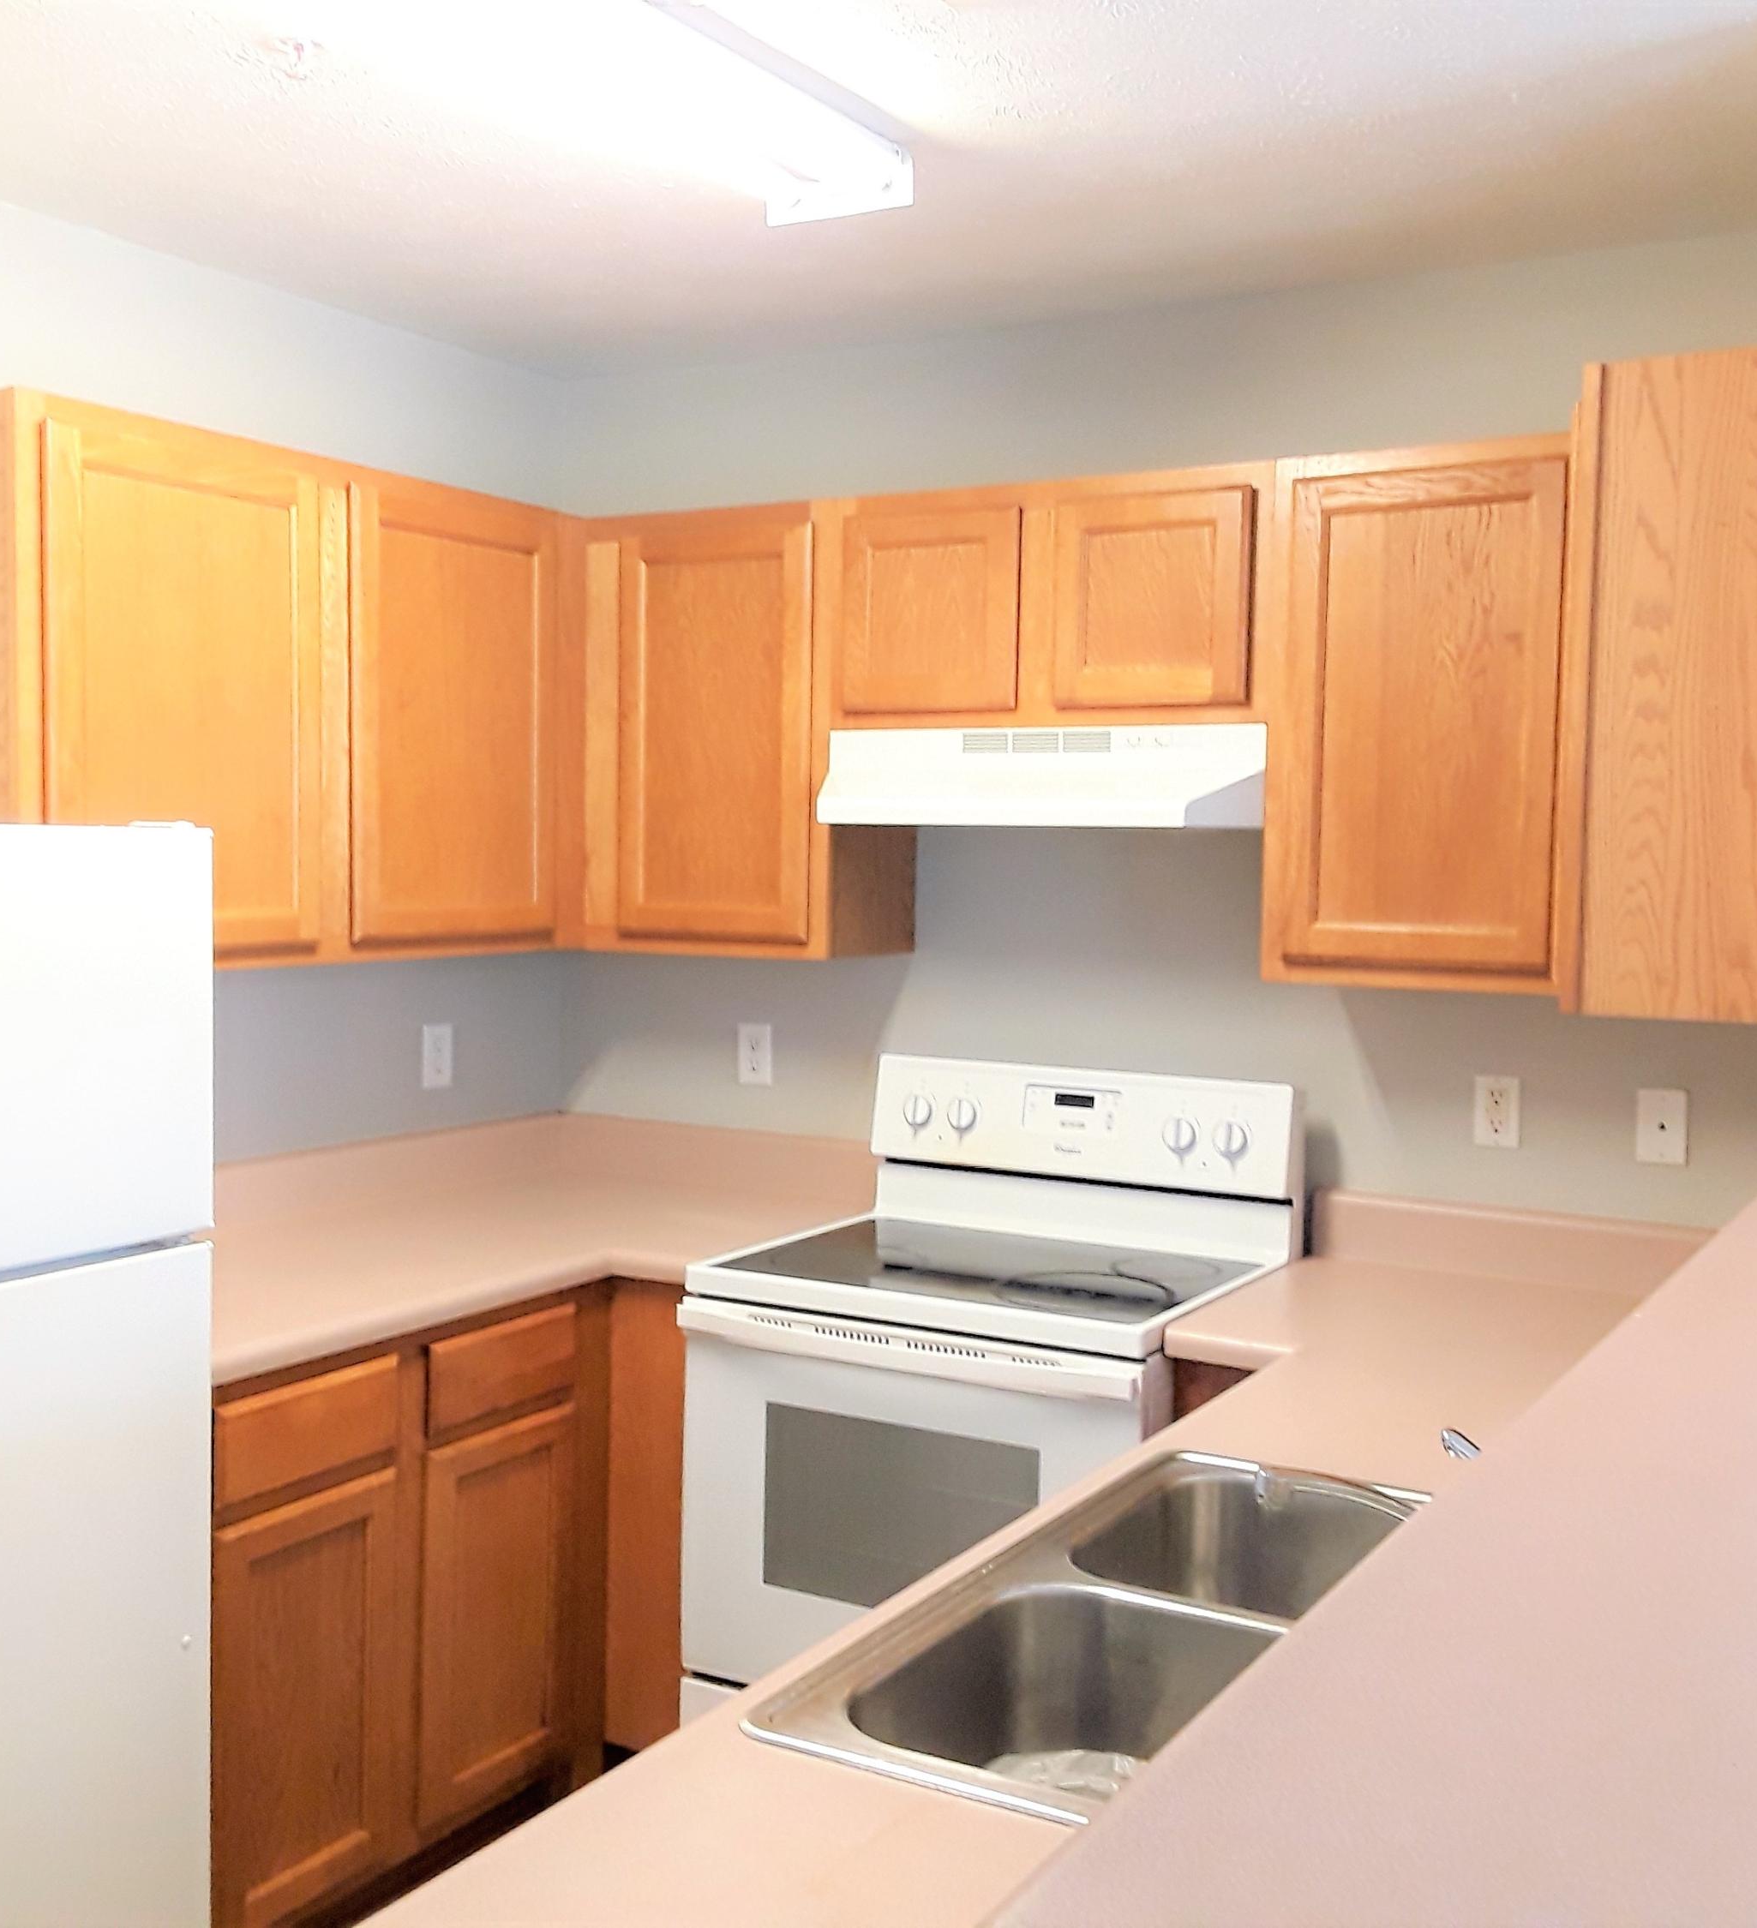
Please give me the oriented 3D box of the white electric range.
[{"bbox_3d":[0.185,0.786,3.163,0.762,1.195,0.680,3,4,31],"label":"white electric range"}]

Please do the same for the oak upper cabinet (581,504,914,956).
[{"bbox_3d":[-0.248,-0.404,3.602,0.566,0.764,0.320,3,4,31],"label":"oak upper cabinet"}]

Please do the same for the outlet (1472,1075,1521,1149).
[{"bbox_3d":[0.954,0.230,3.091,0.070,0.114,0.010,3,4,31],"label":"outlet"}]

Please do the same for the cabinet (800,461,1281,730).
[{"bbox_3d":[0.324,-0.568,3.252,0.761,0.380,0.320,3,4,31],"label":"cabinet"}]

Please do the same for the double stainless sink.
[{"bbox_3d":[0.342,0.640,1.678,0.555,0.183,0.827,3,4,31],"label":"double stainless sink"}]

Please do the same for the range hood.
[{"bbox_3d":[0.286,-0.298,3.210,0.761,0.157,0.450,3,4,31],"label":"range hood"}]

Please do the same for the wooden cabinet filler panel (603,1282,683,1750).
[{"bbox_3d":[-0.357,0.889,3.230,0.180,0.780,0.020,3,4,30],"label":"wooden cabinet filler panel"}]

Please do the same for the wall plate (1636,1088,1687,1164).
[{"bbox_3d":[1.159,0.242,2.969,0.070,0.114,0.010,3,4,31],"label":"wall plate"}]

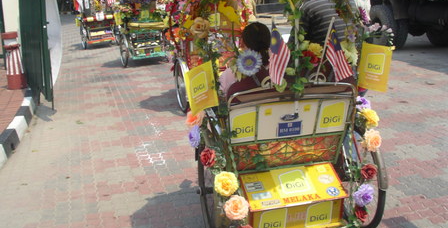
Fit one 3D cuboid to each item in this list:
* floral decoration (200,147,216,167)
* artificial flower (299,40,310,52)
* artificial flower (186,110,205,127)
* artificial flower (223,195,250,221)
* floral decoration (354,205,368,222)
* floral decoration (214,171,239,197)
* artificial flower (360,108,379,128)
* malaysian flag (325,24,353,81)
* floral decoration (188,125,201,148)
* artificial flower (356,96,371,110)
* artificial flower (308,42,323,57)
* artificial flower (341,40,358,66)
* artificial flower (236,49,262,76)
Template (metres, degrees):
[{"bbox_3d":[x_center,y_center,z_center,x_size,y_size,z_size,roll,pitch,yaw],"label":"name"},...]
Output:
[{"bbox_3d":[-0.089,0.245,2.758,0.097,0.112,0.075,2,15,12],"label":"floral decoration"},{"bbox_3d":[0.477,-0.400,2.840,0.072,0.072,0.055,2,14,9],"label":"artificial flower"},{"bbox_3d":[-0.171,0.025,2.979,0.125,0.115,0.090,7,16,26],"label":"artificial flower"},{"bbox_3d":[0.071,0.528,2.705,0.145,0.145,0.090,-2,14,1],"label":"artificial flower"},{"bbox_3d":[0.884,0.633,3.077,0.090,0.105,0.070,-5,15,-17],"label":"floral decoration"},{"bbox_3d":[0.014,0.406,2.760,0.138,0.138,0.085,-1,14,0],"label":"floral decoration"},{"bbox_3d":[0.951,0.029,3.130,0.100,0.115,0.090,-7,15,-19],"label":"artificial flower"},{"bbox_3d":[0.681,-0.366,2.850,0.165,0.330,0.070,-4,14,-11],"label":"malaysian flag"},{"bbox_3d":[-0.180,0.137,2.920,0.070,0.140,0.130,-12,18,-38],"label":"floral decoration"},{"bbox_3d":[0.910,-0.069,3.126,0.090,0.090,0.070,-4,14,-6],"label":"artificial flower"},{"bbox_3d":[0.582,-0.410,3.046,0.090,0.090,0.070,1,15,11],"label":"artificial flower"},{"bbox_3d":[0.799,-0.389,3.075,0.130,0.165,0.090,-4,15,-12],"label":"artificial flower"},{"bbox_3d":[0.151,-0.300,2.842,0.155,0.155,0.060,-1,15,-3],"label":"artificial flower"}]

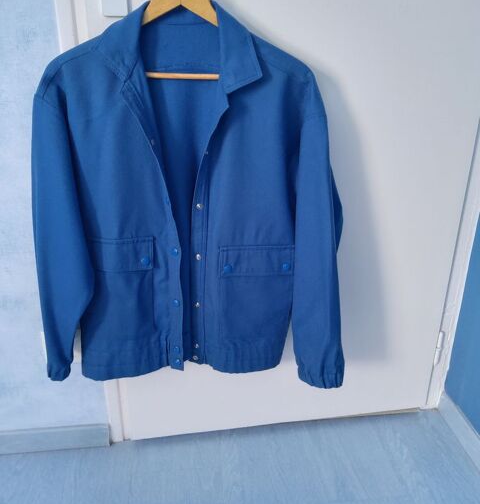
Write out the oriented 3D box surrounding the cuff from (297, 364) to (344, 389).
[{"bbox_3d":[0.181,0.273,1.078,0.102,0.052,0.060,-2,22,-6],"label":"cuff"}]

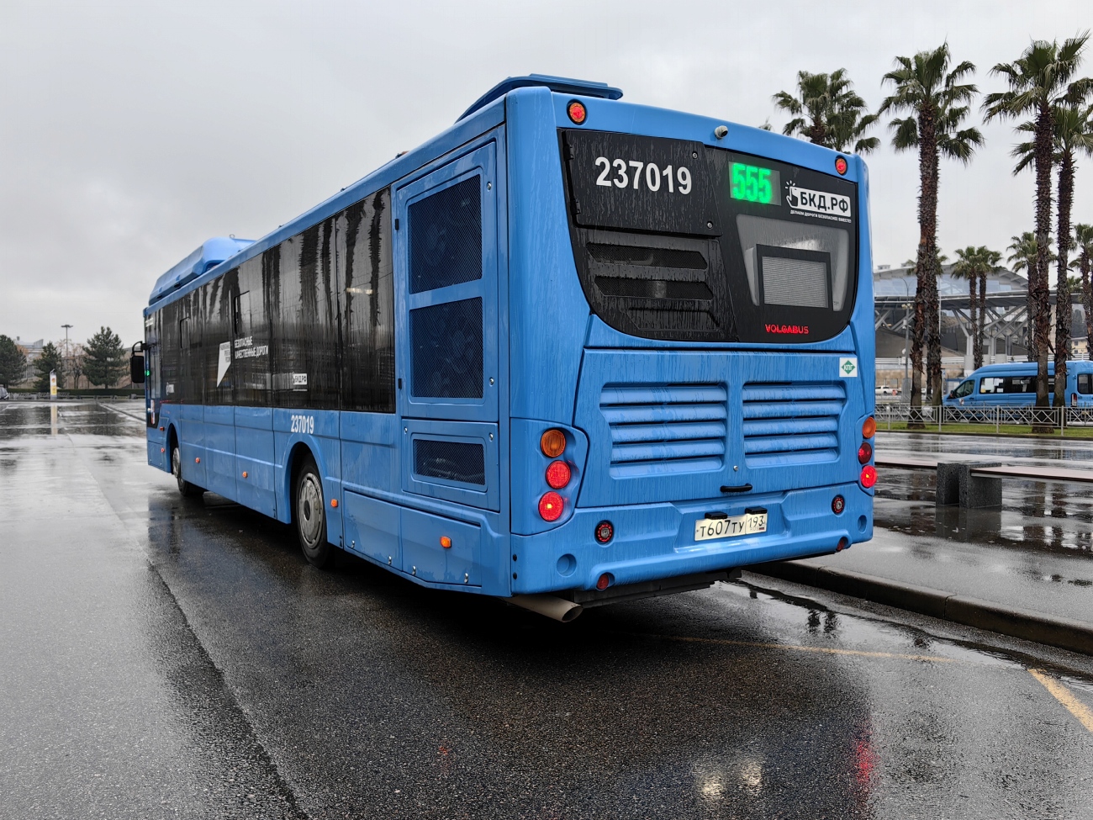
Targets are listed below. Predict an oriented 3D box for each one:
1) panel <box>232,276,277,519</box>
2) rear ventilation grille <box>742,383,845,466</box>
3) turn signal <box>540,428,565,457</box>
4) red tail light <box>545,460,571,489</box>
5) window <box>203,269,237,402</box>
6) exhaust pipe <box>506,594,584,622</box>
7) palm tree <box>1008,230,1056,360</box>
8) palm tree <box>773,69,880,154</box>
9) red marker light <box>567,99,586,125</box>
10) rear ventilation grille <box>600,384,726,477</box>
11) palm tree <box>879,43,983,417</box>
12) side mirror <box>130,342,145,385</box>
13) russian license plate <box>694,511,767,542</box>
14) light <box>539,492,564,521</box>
[{"bbox_3d":[-2.677,-0.122,7.872,0.080,2.100,1.530,-1,1,-33],"label":"panel"},{"bbox_3d":[1.387,0.079,4.780,0.831,0.448,0.070,-1,1,-33],"label":"rear ventilation grille"},{"bbox_3d":[0.027,0.152,3.931,0.130,0.130,0.060,-1,1,-33],"label":"turn signal"},{"bbox_3d":[0.044,0.298,3.946,0.133,0.134,0.045,-1,1,-33],"label":"red tail light"},{"bbox_3d":[-3.477,-0.728,9.085,0.060,1.360,1.520,-1,1,-33],"label":"window"},{"bbox_3d":[-0.027,0.979,4.346,0.100,0.100,0.640,-1,1,-33],"label":"exhaust pipe"},{"bbox_3d":[37.614,-7.048,66.000,3.650,13.600,3.650,0,1,30],"label":"palm tree"},{"bbox_3d":[9.883,-5.850,30.500,3.700,12.500,3.700,0,1,18],"label":"palm tree"},{"bbox_3d":[0.136,-1.405,4.035,0.113,0.115,0.045,-1,1,-33],"label":"red marker light"},{"bbox_3d":[0.597,0.094,4.273,0.827,0.446,0.070,-1,1,-33],"label":"rear ventilation grille"},{"bbox_3d":[13.537,-6.112,30.000,3.650,13.590,3.650,0,1,24],"label":"palm tree"},{"bbox_3d":[-6.535,-0.751,13.630,0.210,0.660,0.220,-1,1,-33],"label":"side mirror"},{"bbox_3d":[0.984,0.621,4.535,0.520,0.112,0.015,-1,1,-33],"label":"russian license plate"},{"bbox_3d":[0.013,0.444,3.928,0.134,0.134,0.045,-1,1,-33],"label":"light"}]

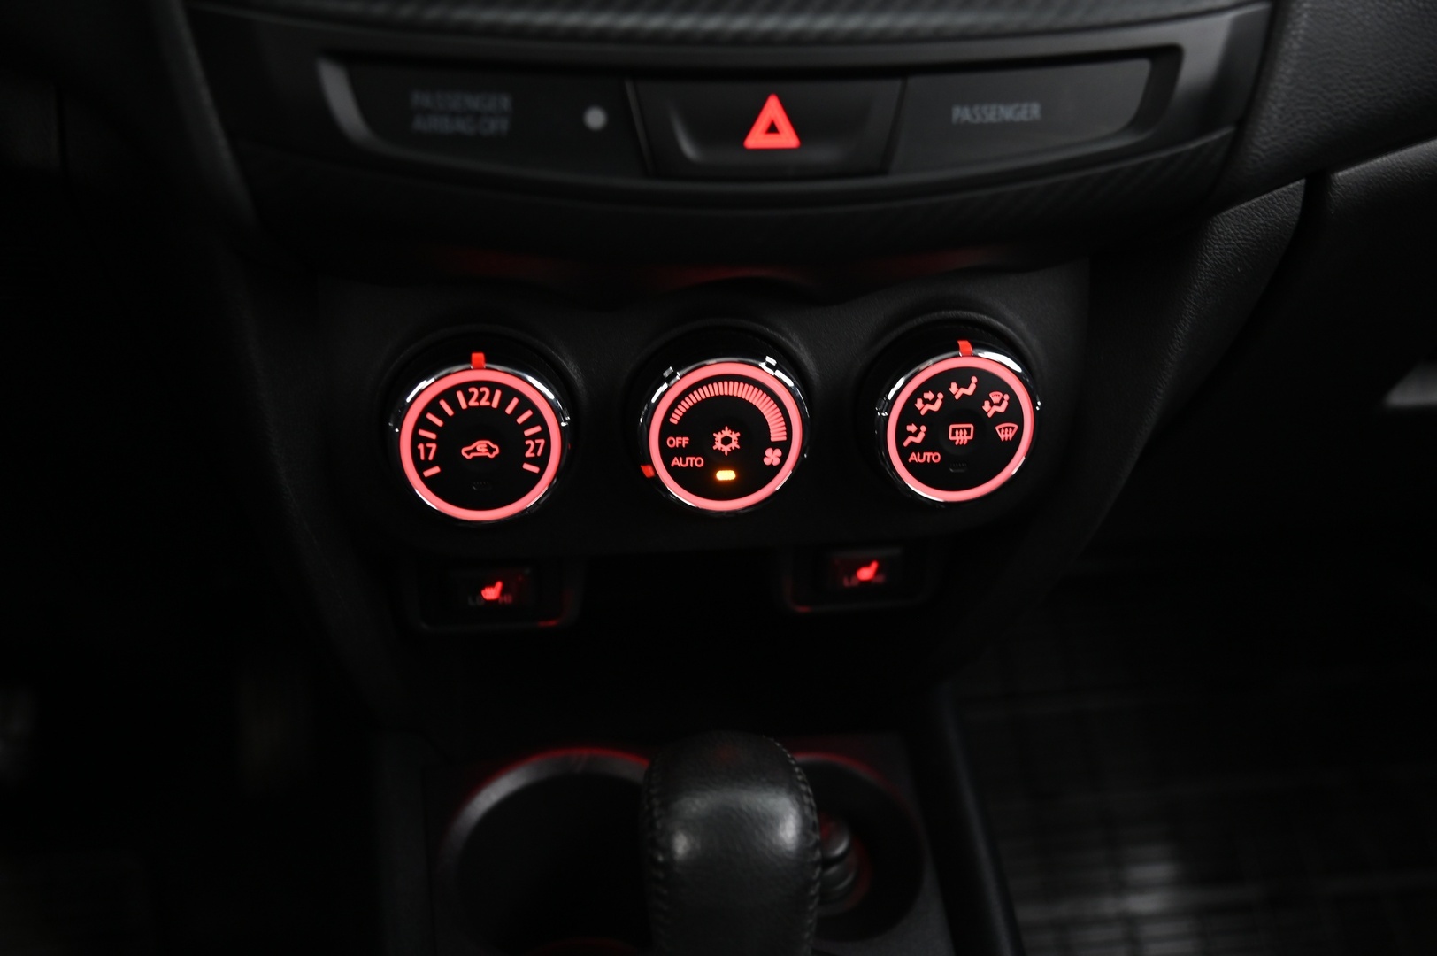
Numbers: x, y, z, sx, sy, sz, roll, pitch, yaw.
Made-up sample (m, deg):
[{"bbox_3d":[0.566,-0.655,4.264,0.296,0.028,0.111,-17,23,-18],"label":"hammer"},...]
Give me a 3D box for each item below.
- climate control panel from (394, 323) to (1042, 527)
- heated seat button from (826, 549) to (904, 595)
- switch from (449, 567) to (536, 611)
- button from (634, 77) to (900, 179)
[{"bbox_3d":[0.000,-0.017,0.501,0.202,0.055,0.026,-2,19,-9],"label":"climate control panel"},{"bbox_3d":[0.054,0.034,0.609,0.032,0.018,0.012,-2,22,-9],"label":"heated seat button"},{"bbox_3d":[-0.084,0.039,0.589,0.032,0.018,0.012,-2,22,-9],"label":"switch"},{"bbox_3d":[0.012,-0.091,0.415,0.069,0.026,0.015,-2,18,-9],"label":"button"}]

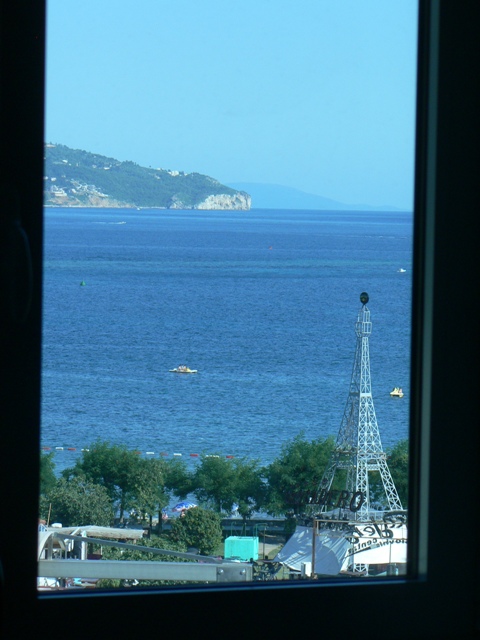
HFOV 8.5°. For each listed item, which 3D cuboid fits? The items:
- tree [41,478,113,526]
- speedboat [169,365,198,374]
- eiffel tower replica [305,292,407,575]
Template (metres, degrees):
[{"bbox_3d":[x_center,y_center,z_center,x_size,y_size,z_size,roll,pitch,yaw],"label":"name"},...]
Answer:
[{"bbox_3d":[-10.862,12.442,213.000,5.100,4.300,4.900,1,2,0],"label":"tree"},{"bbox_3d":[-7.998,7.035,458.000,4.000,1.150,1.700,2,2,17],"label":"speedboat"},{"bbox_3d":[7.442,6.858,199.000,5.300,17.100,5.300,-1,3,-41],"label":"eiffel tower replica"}]

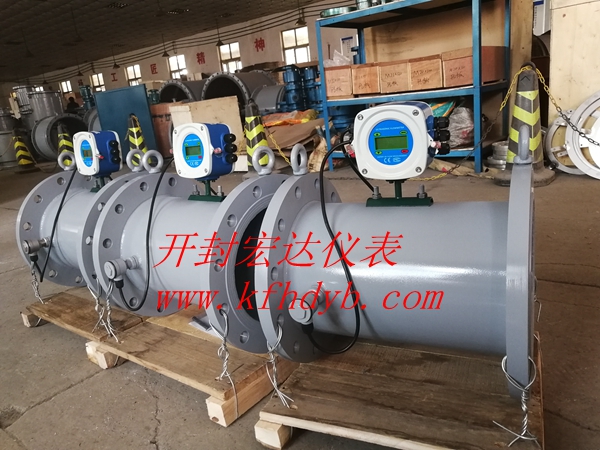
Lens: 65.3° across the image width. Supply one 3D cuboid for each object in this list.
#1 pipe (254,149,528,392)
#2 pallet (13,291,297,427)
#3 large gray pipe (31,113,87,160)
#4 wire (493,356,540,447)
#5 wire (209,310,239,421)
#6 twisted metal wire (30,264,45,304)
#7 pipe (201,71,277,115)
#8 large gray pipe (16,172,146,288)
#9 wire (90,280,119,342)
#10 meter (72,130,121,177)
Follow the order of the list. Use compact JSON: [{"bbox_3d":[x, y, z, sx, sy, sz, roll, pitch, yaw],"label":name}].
[{"bbox_3d":[0.206,0.085,0.920,0.445,0.420,0.405,1,17,26],"label":"pipe"},{"bbox_3d":[-0.384,0.283,1.365,0.920,0.082,0.430,6,20,38],"label":"pallet"},{"bbox_3d":[-4.210,-1.530,8.320,0.540,0.840,0.840,4,19,36],"label":"large gray pipe"},{"bbox_3d":[0.367,0.299,0.793,0.073,0.165,0.055,1,18,27],"label":"wire"},{"bbox_3d":[-0.151,0.283,0.956,0.047,0.225,0.038,6,20,38],"label":"wire"},{"bbox_3d":[-0.865,0.201,1.543,0.038,0.130,0.030,6,20,39],"label":"twisted metal wire"},{"bbox_3d":[-1.070,-2.260,8.840,1.230,1.230,0.950,4,19,36],"label":"pipe"},{"bbox_3d":[-0.663,0.035,1.663,0.500,0.450,0.450,6,21,40],"label":"large gray pipe"},{"bbox_3d":[-0.569,0.252,1.362,0.062,0.165,0.055,6,20,39],"label":"wire"},{"bbox_3d":[-0.687,-0.246,1.600,0.157,0.145,0.098,7,17,41],"label":"meter"}]

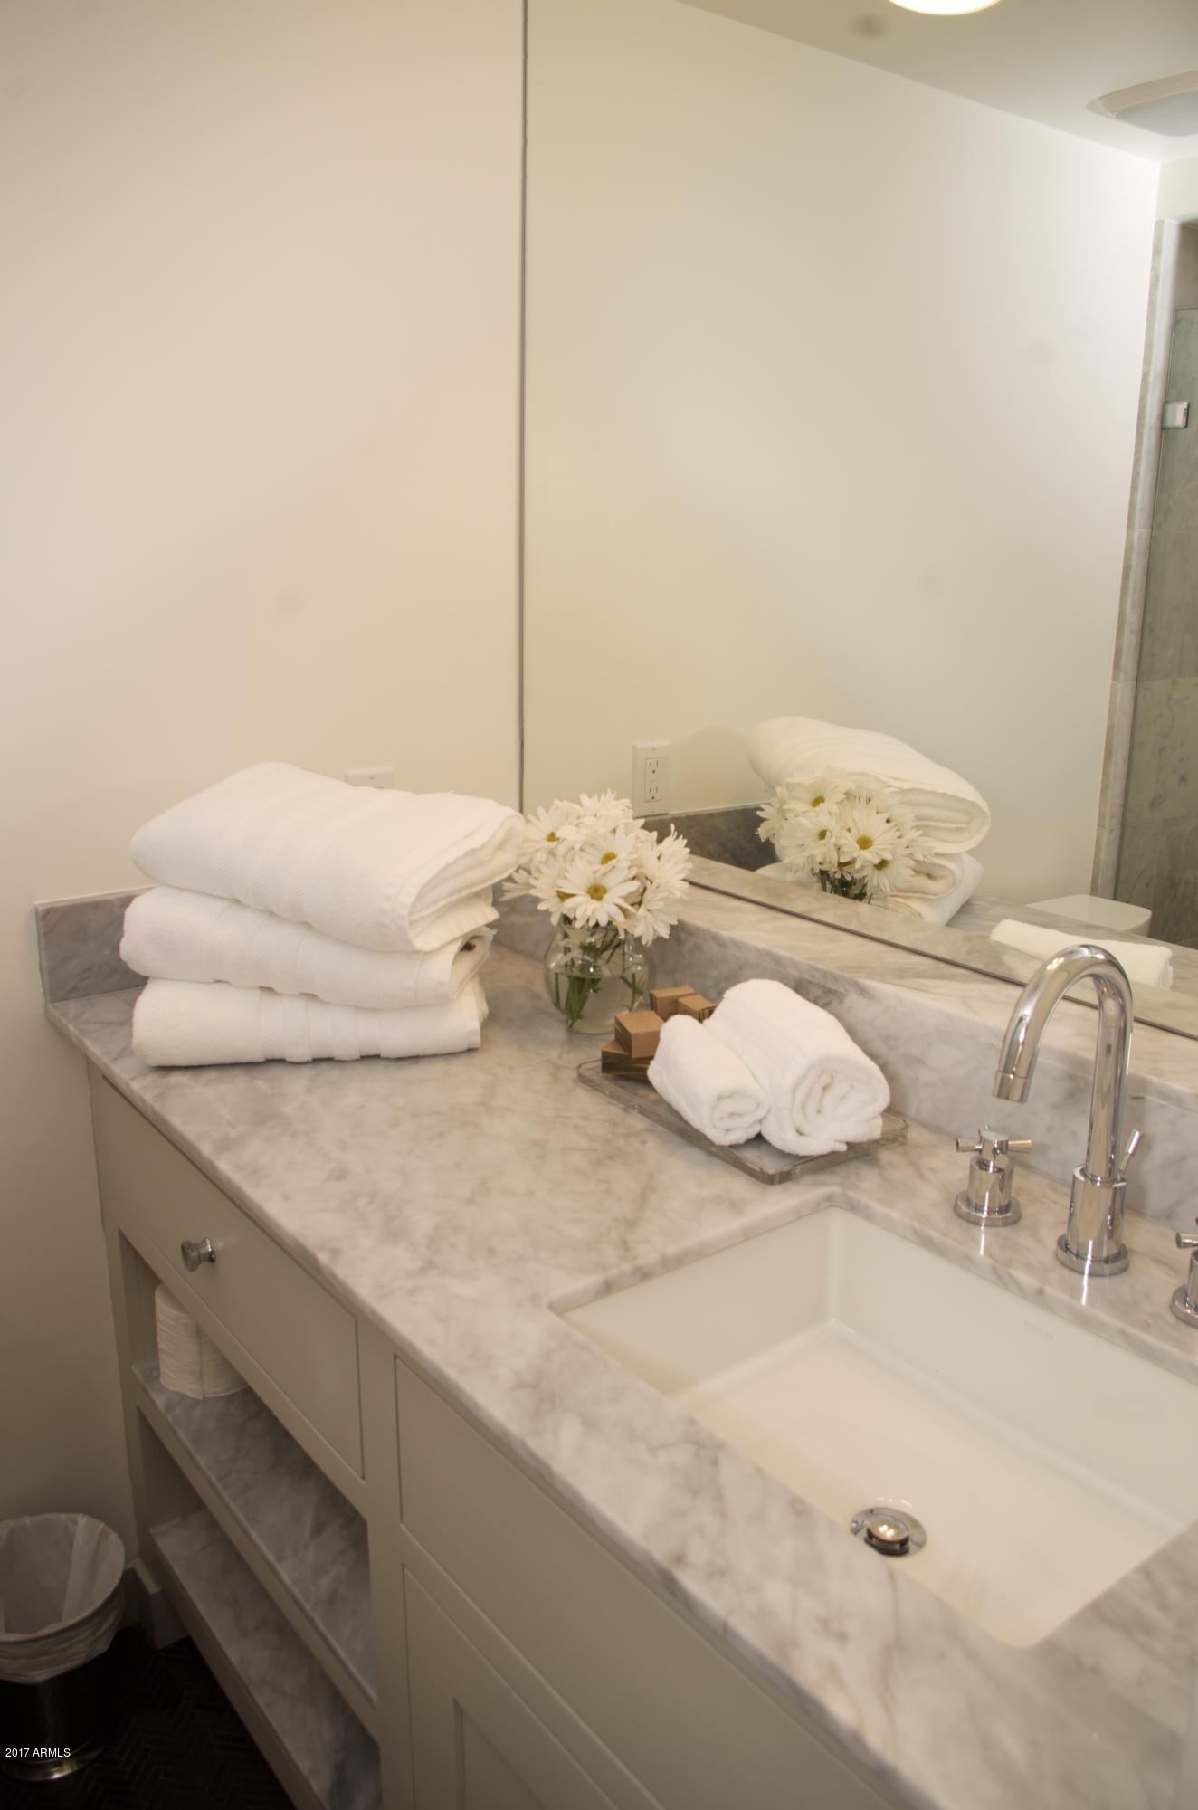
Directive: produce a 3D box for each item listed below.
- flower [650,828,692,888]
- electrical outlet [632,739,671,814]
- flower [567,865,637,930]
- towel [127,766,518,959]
[{"bbox_3d":[0.082,-0.054,1.547,0.034,0.068,0.068,-13,16,-4],"label":"flower"},{"bbox_3d":[0.087,-0.197,2.141,0.072,0.115,0.009,-10,18,-36],"label":"electrical outlet"},{"bbox_3d":[0.004,-0.010,1.455,0.076,0.074,0.030,1,-7,0],"label":"flower"},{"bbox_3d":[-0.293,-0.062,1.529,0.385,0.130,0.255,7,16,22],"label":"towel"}]

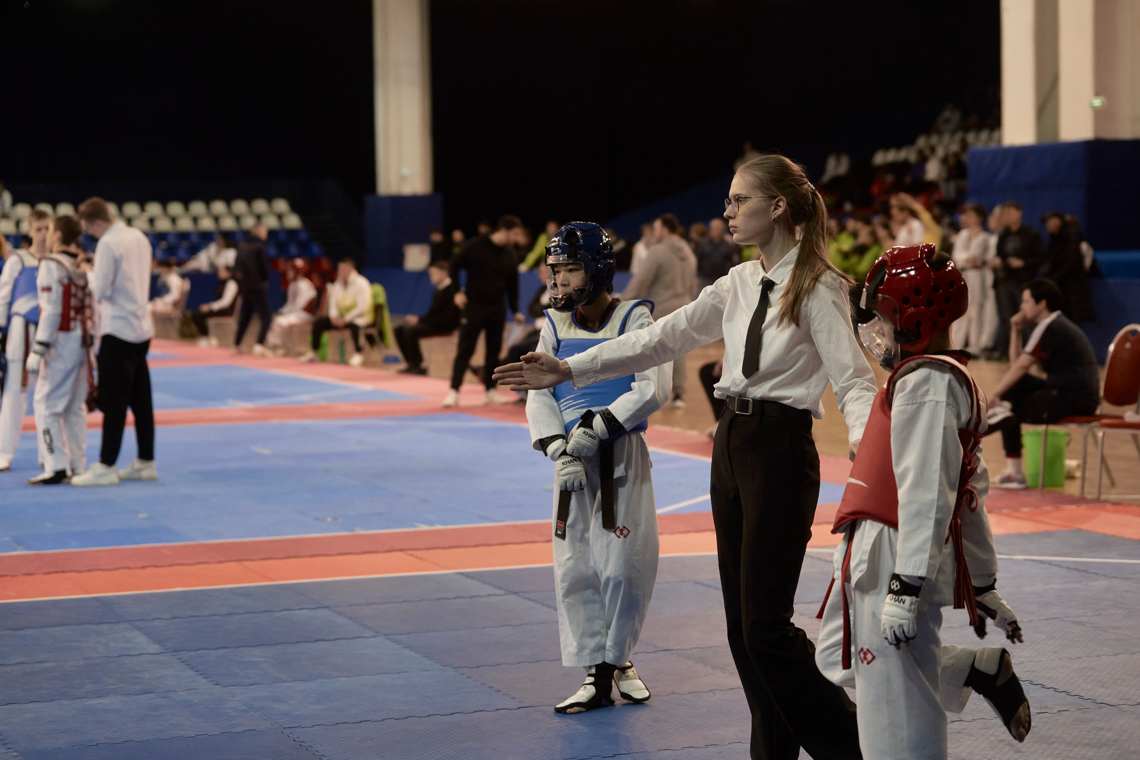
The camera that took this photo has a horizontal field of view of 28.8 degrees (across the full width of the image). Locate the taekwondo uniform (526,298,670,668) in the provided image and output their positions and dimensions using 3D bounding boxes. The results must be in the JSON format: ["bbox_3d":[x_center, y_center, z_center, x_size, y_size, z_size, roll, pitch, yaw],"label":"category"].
[{"bbox_3d":[0.088,0.322,6.950,0.460,1.161,0.340,1,4,14],"label":"taekwondo uniform"}]

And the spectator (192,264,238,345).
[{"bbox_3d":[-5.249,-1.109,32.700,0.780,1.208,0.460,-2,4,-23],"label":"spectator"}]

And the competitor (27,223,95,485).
[{"bbox_3d":[-3.135,-0.192,13.650,0.400,1.639,0.470,2,4,31],"label":"competitor"}]

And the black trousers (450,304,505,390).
[{"bbox_3d":[-0.848,-0.300,20.200,0.480,0.787,0.300,-1,4,-20],"label":"black trousers"}]

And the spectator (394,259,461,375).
[{"bbox_3d":[-1.611,-0.721,25.300,0.880,1.310,0.520,-2,4,-23],"label":"spectator"}]

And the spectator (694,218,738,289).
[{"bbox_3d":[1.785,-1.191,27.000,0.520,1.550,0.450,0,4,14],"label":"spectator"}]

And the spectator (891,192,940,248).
[{"bbox_3d":[4.426,-1.719,28.500,0.600,1.400,0.550,-3,4,-37],"label":"spectator"}]

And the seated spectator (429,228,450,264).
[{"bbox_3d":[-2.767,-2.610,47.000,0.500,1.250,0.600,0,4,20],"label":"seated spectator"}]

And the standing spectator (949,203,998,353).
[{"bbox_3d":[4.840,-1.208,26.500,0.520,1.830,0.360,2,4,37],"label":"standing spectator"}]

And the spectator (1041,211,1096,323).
[{"bbox_3d":[5.935,-1.143,26.400,0.500,1.750,0.550,-3,4,-25],"label":"spectator"}]

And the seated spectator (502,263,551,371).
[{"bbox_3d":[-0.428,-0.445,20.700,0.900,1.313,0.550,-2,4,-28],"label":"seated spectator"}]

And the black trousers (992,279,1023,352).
[{"bbox_3d":[5.256,-0.765,26.400,0.440,0.900,0.320,1,4,23],"label":"black trousers"}]

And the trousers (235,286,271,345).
[{"bbox_3d":[-4.457,-0.882,31.200,0.460,0.920,0.420,-3,4,-30],"label":"trousers"}]

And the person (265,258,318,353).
[{"bbox_3d":[-3.792,-1.018,30.200,0.800,1.297,0.500,-2,4,-28],"label":"person"}]

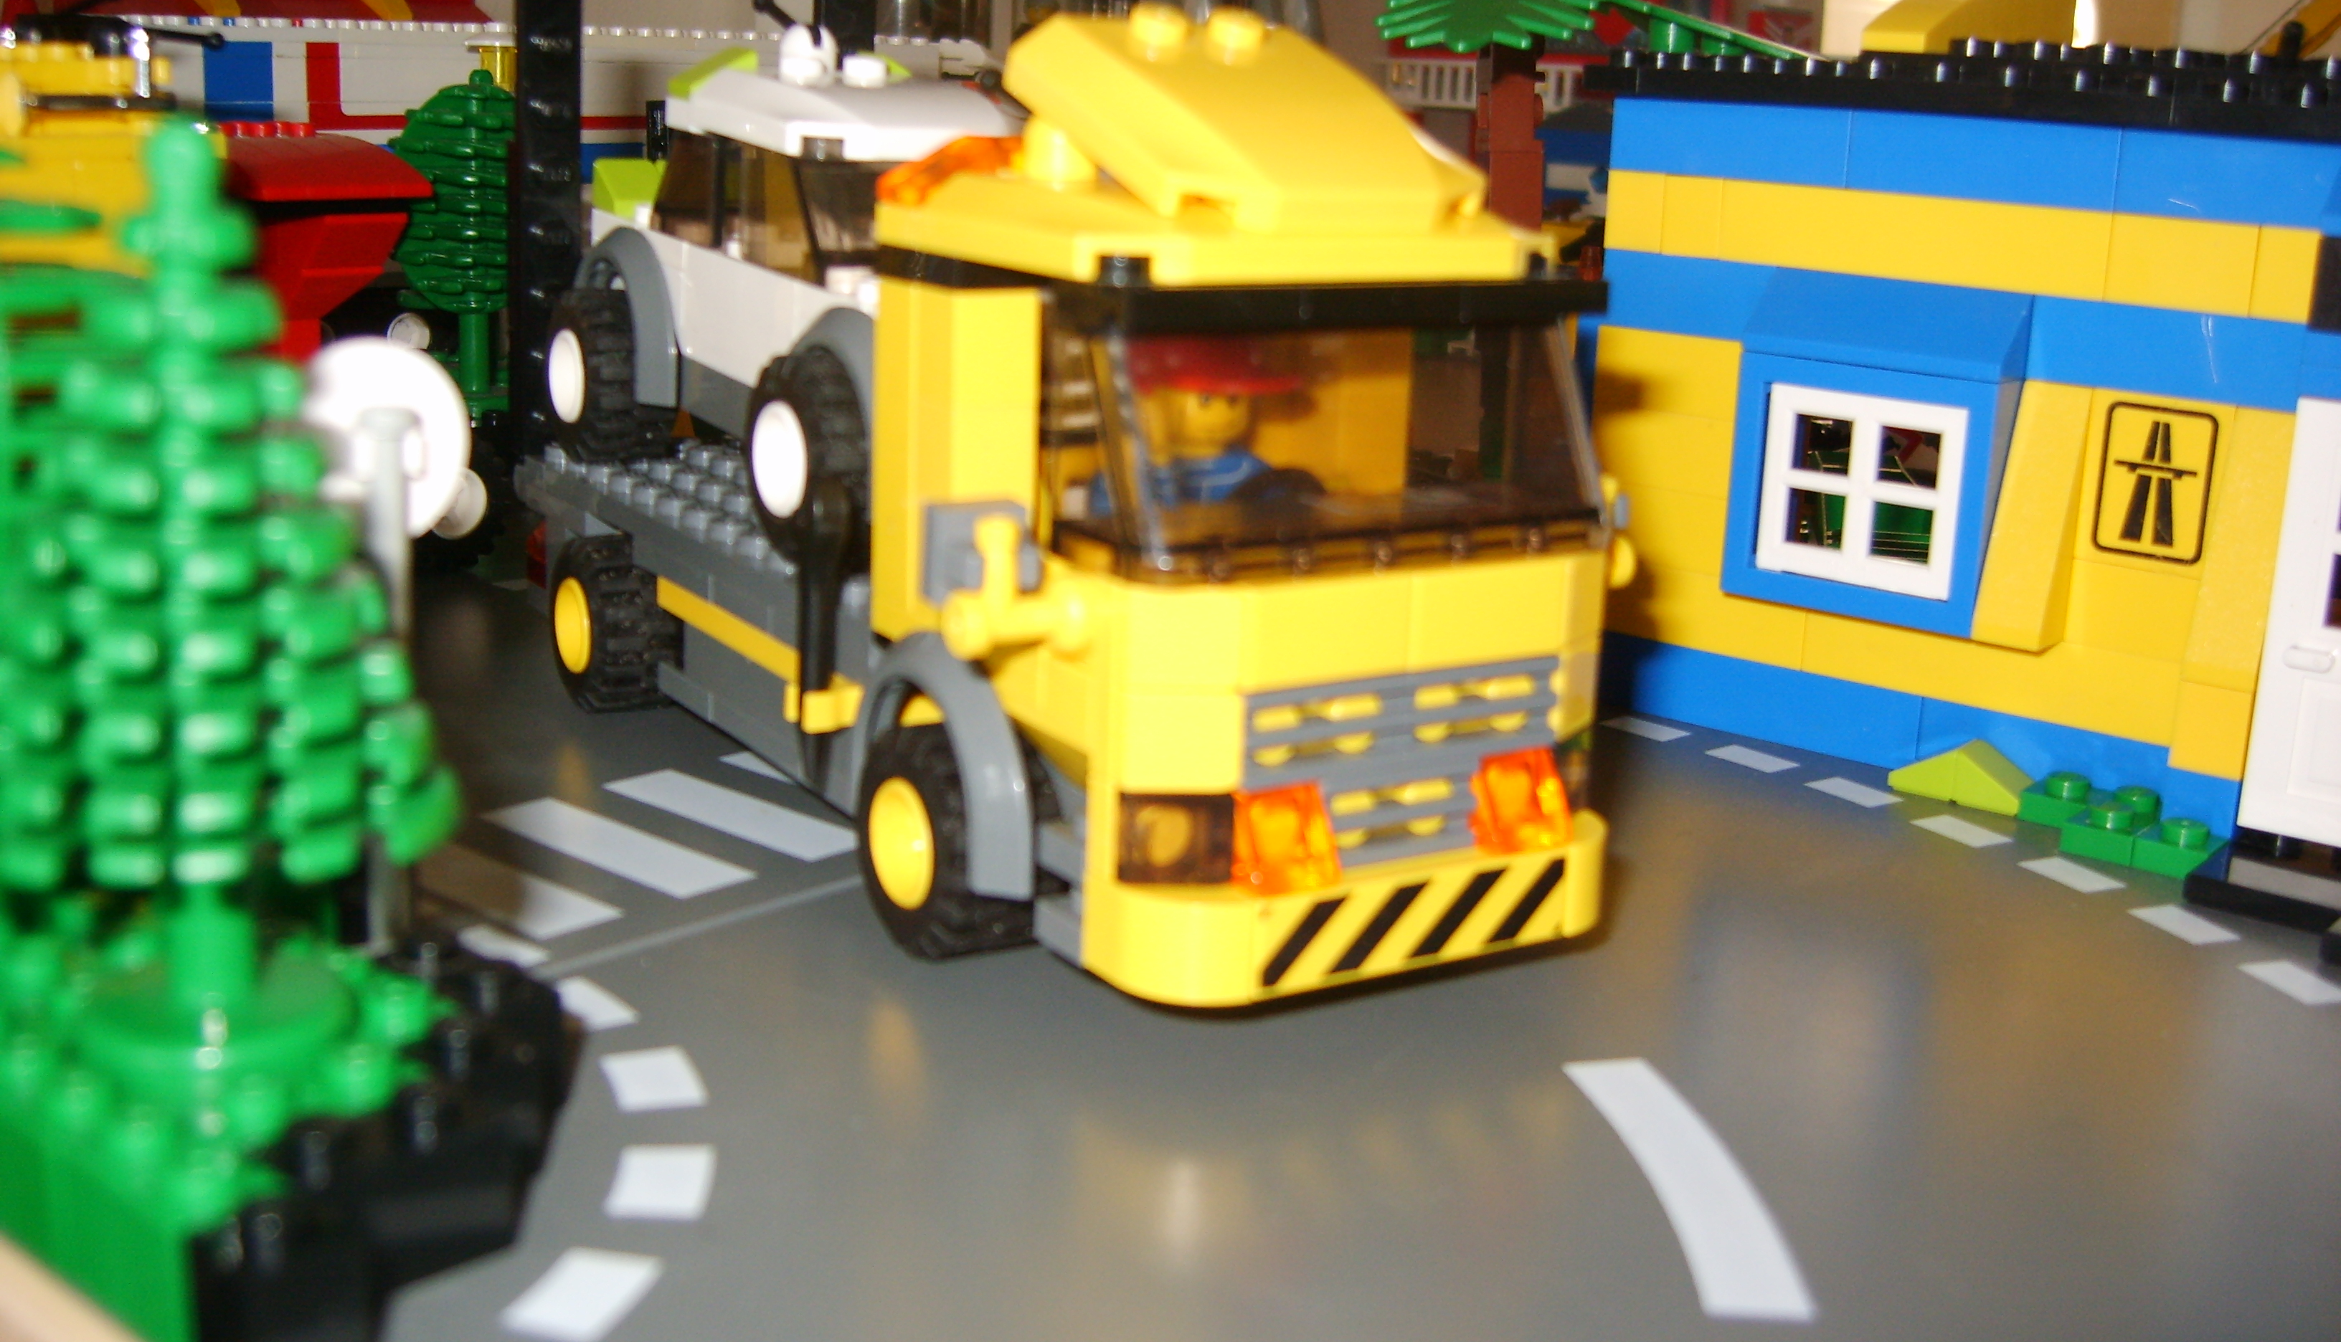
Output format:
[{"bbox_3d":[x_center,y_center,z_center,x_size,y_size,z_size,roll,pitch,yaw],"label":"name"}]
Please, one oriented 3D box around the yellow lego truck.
[{"bbox_3d":[-0.022,-0.027,0.253,0.062,0.083,0.163,-7,17,-32],"label":"yellow lego truck"}]

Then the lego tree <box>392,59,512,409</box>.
[{"bbox_3d":[-0.118,-0.073,0.403,0.031,0.058,0.031,15,19,41],"label":"lego tree"}]

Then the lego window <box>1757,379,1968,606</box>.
[{"bbox_3d":[0.080,-0.021,0.272,0.024,0.022,0.004,15,19,41],"label":"lego window"}]

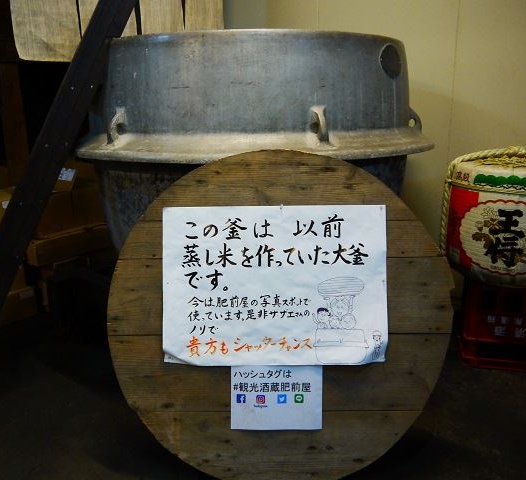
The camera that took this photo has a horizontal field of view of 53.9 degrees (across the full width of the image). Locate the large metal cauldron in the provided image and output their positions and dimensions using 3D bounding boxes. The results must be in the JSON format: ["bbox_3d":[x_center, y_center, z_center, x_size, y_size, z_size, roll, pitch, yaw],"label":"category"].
[{"bbox_3d":[-0.030,-0.192,2.577,1.643,1.410,1.643,-1,14,0],"label":"large metal cauldron"}]

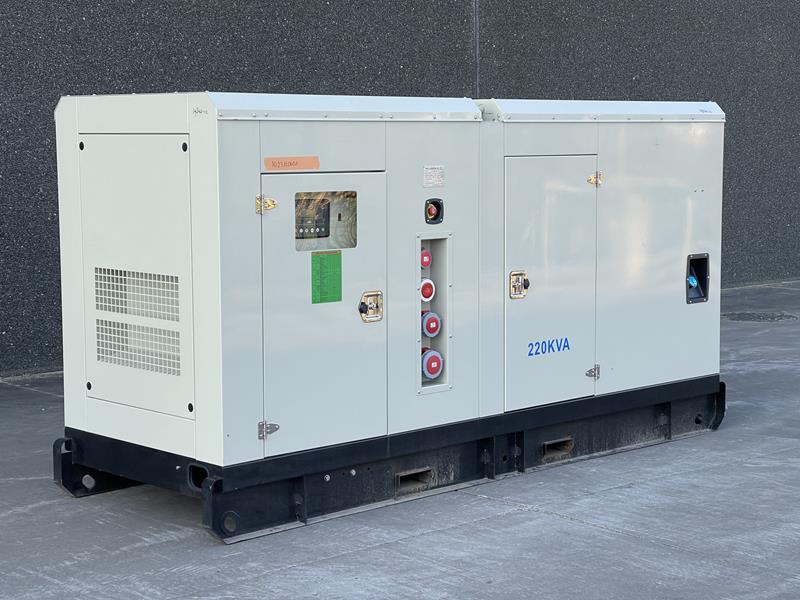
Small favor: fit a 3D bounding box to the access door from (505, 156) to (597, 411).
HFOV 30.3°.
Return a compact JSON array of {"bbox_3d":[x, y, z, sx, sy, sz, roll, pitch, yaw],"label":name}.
[{"bbox_3d":[0.683,-0.087,6.741,0.632,1.132,0.040,-6,9,-43],"label":"access door"}]

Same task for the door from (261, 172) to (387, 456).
[{"bbox_3d":[-0.297,0.043,5.830,0.638,1.082,0.040,-6,9,-43],"label":"door"}]

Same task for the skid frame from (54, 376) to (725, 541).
[{"bbox_3d":[0.112,0.609,7.044,3.301,0.294,1.145,-6,9,-43],"label":"skid frame"}]

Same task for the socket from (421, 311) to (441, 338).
[{"bbox_3d":[0.103,0.098,6.280,0.113,0.121,0.088,-6,9,-43],"label":"socket"}]

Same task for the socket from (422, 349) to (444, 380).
[{"bbox_3d":[0.106,0.269,6.295,0.127,0.132,0.097,-6,9,-43],"label":"socket"}]

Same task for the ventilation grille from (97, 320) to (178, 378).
[{"bbox_3d":[-1.043,0.186,5.902,0.020,0.175,0.596,-6,9,-43],"label":"ventilation grille"}]

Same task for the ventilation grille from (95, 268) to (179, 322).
[{"bbox_3d":[-1.043,-0.026,5.878,0.020,0.178,0.596,-6,9,-43],"label":"ventilation grille"}]

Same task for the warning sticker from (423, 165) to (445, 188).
[{"bbox_3d":[0.146,-0.515,6.167,0.122,0.095,0.005,-6,9,-43],"label":"warning sticker"}]

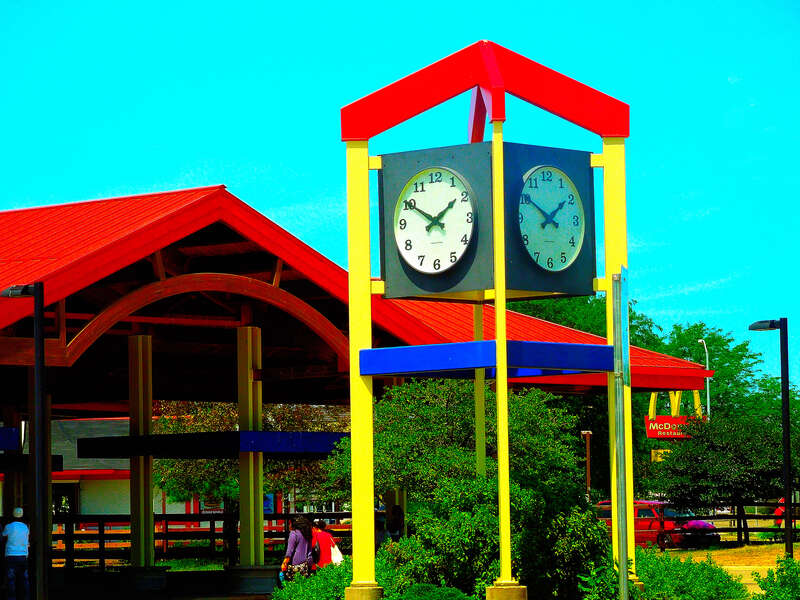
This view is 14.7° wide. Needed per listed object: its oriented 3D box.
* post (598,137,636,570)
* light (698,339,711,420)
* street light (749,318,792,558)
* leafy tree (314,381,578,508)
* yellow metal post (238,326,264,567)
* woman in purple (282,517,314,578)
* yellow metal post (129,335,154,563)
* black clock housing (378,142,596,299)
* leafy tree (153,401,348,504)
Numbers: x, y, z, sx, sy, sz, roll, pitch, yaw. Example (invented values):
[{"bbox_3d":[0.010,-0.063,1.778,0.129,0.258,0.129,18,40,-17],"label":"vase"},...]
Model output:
[{"bbox_3d":[1.887,0.471,26.500,0.185,3.740,0.100,-1,-4,-3],"label":"post"},{"bbox_3d":[15.341,6.832,155.000,0.900,9.800,0.400,1,-5,-30],"label":"light"},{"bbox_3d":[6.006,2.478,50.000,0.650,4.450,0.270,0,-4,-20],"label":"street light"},{"bbox_3d":[0.685,2.557,42.000,3.650,3.100,3.500,-1,-4,0],"label":"leafy tree"},{"bbox_3d":[-2.503,2.478,52.200,0.260,4.020,0.290,-5,-5,42],"label":"yellow metal post"},{"bbox_3d":[-1.705,4.356,51.000,0.500,1.620,0.360,1,-4,-21],"label":"woman in purple"},{"bbox_3d":[-4.491,2.623,53.800,0.260,4.020,0.290,-5,-5,42],"label":"yellow metal post"},{"bbox_3d":[0.764,-0.638,26.446,1.290,1.230,1.290,-5,-5,42],"label":"black clock housing"},{"bbox_3d":[-2.984,3.516,61.000,4.000,3.700,3.800,-1,-4,0],"label":"leafy tree"}]

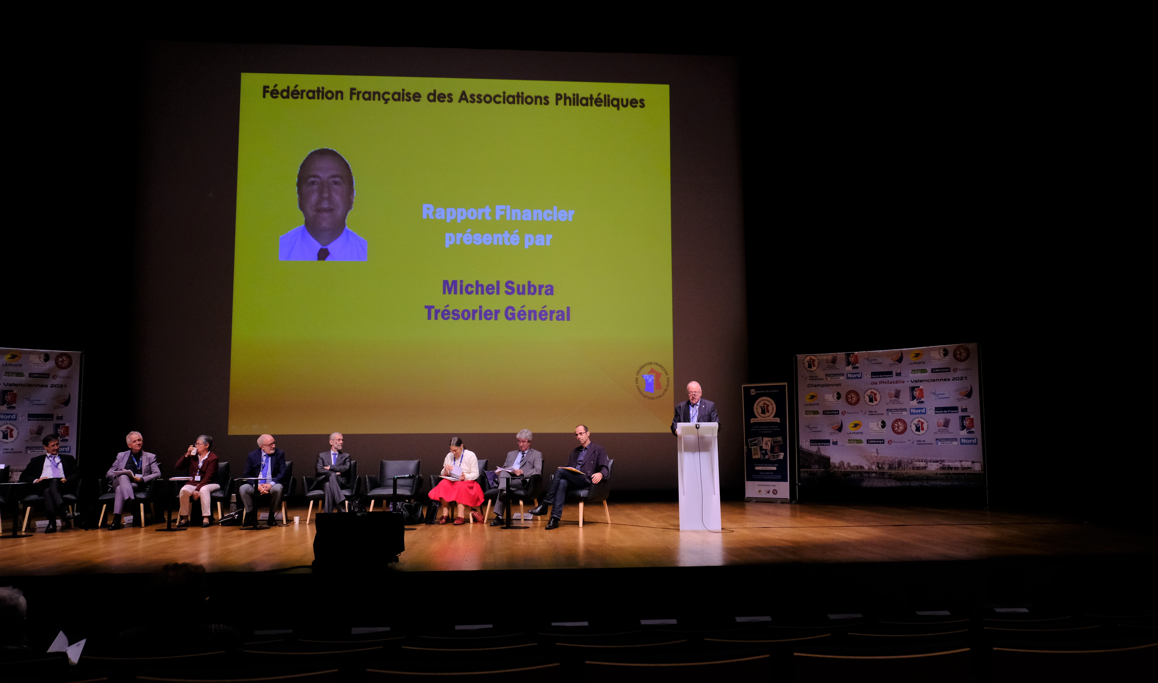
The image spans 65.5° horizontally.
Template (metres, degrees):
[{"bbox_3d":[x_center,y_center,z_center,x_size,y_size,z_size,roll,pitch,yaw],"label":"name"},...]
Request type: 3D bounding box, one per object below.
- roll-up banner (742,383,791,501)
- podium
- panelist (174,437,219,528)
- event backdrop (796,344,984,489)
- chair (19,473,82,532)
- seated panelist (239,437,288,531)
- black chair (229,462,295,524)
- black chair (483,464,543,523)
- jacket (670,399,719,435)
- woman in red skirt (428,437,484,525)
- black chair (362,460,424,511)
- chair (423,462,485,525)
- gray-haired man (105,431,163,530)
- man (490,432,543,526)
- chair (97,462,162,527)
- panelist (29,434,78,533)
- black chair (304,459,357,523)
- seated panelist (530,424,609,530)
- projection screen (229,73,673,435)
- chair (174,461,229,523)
[{"bbox_3d":[3.273,1.750,15.594,0.820,2.040,0.200,-4,-7,32],"label":"roll-up banner"},{"bbox_3d":[1.446,1.640,11.006,0.480,1.280,0.420,0,-6,0],"label":"podium"},{"bbox_3d":[-4.962,1.791,11.757,0.580,1.170,0.800,1,-6,-10],"label":"panelist"},{"bbox_3d":[4.947,1.240,14.610,2.930,2.230,0.050,-4,-7,32],"label":"event backdrop"},{"bbox_3d":[-6.646,1.946,11.361,0.680,0.800,0.660,3,-7,-28],"label":"chair"},{"bbox_3d":[-4.144,1.825,11.986,0.550,1.190,0.820,1,-6,-9],"label":"seated panelist"},{"bbox_3d":[-4.196,2.045,12.203,0.700,0.800,0.680,0,-6,-7],"label":"black chair"},{"bbox_3d":[-0.862,1.941,11.715,0.680,0.800,0.660,-2,-7,18],"label":"black chair"},{"bbox_3d":[1.408,1.064,10.942,0.570,0.760,0.360,-1,-6,2],"label":"jacket"},{"bbox_3d":[-1.616,1.792,11.810,0.650,1.130,0.820,-1,-6,9],"label":"woman in red skirt"},{"bbox_3d":[-2.450,1.973,11.897,0.680,0.800,0.660,-1,-6,2],"label":"black chair"},{"bbox_3d":[-1.618,1.974,11.957,0.680,0.800,0.660,-2,-6,11],"label":"chair"},{"bbox_3d":[-5.791,1.792,11.784,0.600,1.230,0.860,0,-6,-6],"label":"gray-haired man"},{"bbox_3d":[-0.812,1.793,12.010,0.580,1.220,0.860,-3,-7,22],"label":"man"},{"bbox_3d":[-5.891,2.026,11.937,0.700,0.800,0.680,0,-6,-3],"label":"chair"},{"bbox_3d":[-6.515,1.731,11.205,0.620,1.190,0.850,3,-7,-25],"label":"panelist"},{"bbox_3d":[-3.245,1.981,11.908,0.680,0.800,0.660,0,-6,-3],"label":"black chair"},{"bbox_3d":[-0.142,1.649,11.172,0.620,1.250,0.950,-5,-8,36],"label":"seated panelist"},{"bbox_3d":[-2.159,-1.577,15.991,7.695,6.403,0.050,0,-6,-4],"label":"projection screen"},{"bbox_3d":[-5.019,2.048,12.190,0.700,0.800,0.680,1,-6,-8],"label":"chair"}]

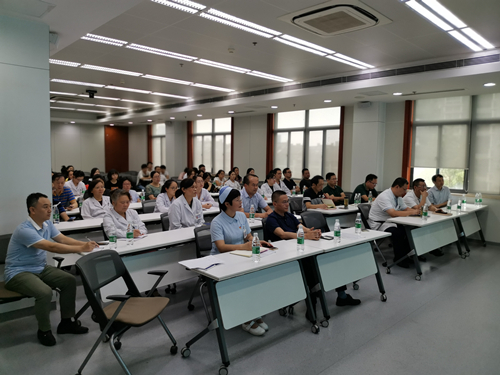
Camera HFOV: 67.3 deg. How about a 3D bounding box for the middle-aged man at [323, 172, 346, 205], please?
[{"bbox_3d":[1.507,0.411,6.639,0.560,1.320,0.800,-3,7,-40],"label":"middle-aged man"}]

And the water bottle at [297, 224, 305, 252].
[{"bbox_3d":[0.459,0.467,3.395,0.066,0.243,0.066,1,5,0],"label":"water bottle"}]

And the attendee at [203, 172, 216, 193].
[{"bbox_3d":[-0.908,0.228,8.708,0.470,1.180,0.740,-4,7,-44],"label":"attendee"}]

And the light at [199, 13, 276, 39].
[{"bbox_3d":[-0.113,-1.920,4.464,1.110,0.060,0.085,-4,7,-44],"label":"light"}]

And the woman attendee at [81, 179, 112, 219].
[{"bbox_3d":[-1.996,0.528,5.127,0.800,1.250,0.500,4,6,36],"label":"woman attendee"}]

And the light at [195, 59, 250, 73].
[{"bbox_3d":[-0.444,-2.106,6.529,1.125,0.060,0.190,-4,7,-44],"label":"light"}]

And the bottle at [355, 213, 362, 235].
[{"bbox_3d":[1.199,0.393,4.158,0.066,0.228,0.066,-4,7,-44],"label":"bottle"}]

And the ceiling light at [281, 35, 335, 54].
[{"bbox_3d":[0.856,-2.044,5.340,1.169,0.070,0.107,-4,7,-44],"label":"ceiling light"}]

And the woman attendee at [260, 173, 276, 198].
[{"bbox_3d":[0.518,0.316,7.724,0.480,1.220,0.740,-4,7,-44],"label":"woman attendee"}]

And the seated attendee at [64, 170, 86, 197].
[{"bbox_3d":[-3.176,0.307,6.987,0.500,1.240,0.740,-4,7,-44],"label":"seated attendee"}]

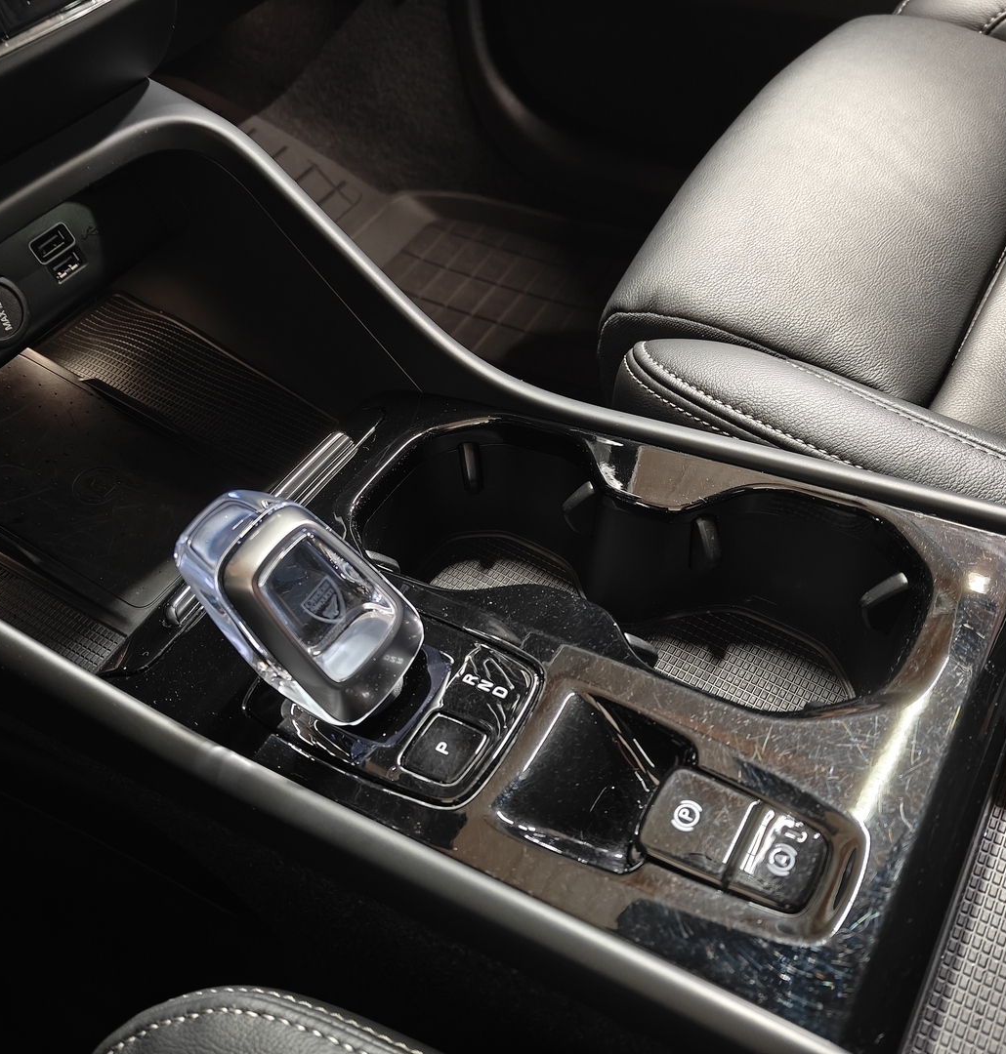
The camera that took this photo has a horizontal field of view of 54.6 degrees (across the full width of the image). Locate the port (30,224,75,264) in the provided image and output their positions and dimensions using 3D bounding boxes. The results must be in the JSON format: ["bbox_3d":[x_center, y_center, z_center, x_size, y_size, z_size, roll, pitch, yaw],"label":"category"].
[{"bbox_3d":[-0.217,-0.135,0.466,0.010,0.011,0.021,8,47,40],"label":"port"}]

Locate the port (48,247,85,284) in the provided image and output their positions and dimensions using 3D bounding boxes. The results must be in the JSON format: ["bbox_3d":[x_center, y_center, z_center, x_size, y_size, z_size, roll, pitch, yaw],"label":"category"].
[{"bbox_3d":[-0.213,-0.127,0.472,0.010,0.011,0.018,8,47,40],"label":"port"}]

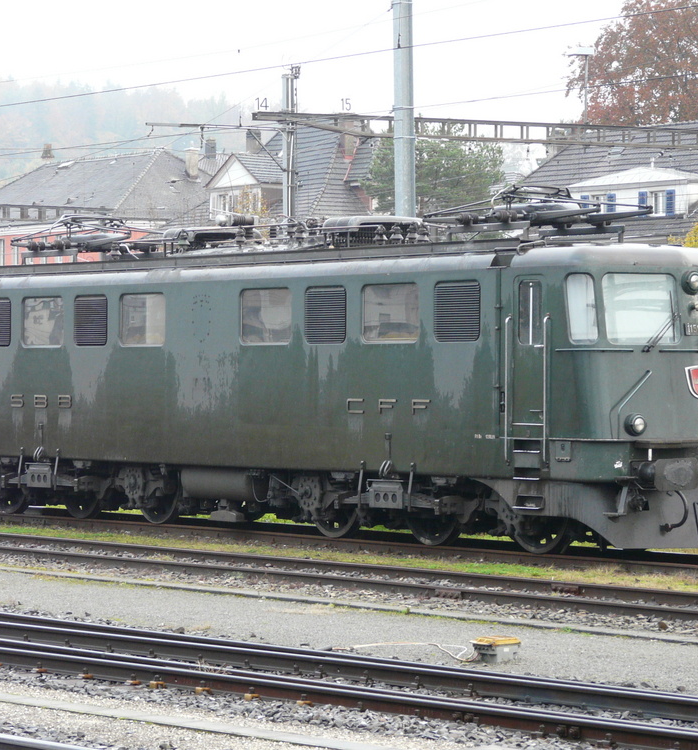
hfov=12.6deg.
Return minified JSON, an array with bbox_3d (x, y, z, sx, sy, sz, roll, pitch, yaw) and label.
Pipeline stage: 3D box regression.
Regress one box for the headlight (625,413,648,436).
[{"bbox_3d":[3.336,0.576,36.435,0.270,0.270,0.150,-1,0,-36],"label":"headlight"}]

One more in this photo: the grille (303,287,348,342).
[{"bbox_3d":[-0.287,-0.768,40.559,0.060,0.750,0.920,-1,0,-36],"label":"grille"}]

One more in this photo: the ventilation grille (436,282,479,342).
[{"bbox_3d":[1.334,-0.762,38.295,0.060,0.750,0.920,-1,0,-36],"label":"ventilation grille"}]

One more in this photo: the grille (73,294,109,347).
[{"bbox_3d":[-3.700,-0.780,45.329,0.060,0.750,0.920,-1,0,-36],"label":"grille"}]

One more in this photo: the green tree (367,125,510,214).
[{"bbox_3d":[3.937,-5.306,145.000,6.600,12.400,6.600,0,0,0],"label":"green tree"}]

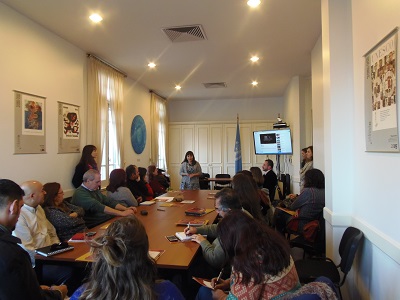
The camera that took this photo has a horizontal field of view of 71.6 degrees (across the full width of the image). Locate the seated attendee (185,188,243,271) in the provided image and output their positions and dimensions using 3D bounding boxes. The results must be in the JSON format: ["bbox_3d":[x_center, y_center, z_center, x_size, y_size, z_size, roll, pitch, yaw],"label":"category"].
[{"bbox_3d":[0.230,0.960,2.470,0.800,1.200,0.560,0,0,5],"label":"seated attendee"}]

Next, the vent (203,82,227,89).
[{"bbox_3d":[0.400,-1.730,7.450,0.590,0.060,0.590,0,0,10],"label":"vent"}]

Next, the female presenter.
[{"bbox_3d":[-0.200,0.800,6.200,0.500,1.580,0.340,0,0,3],"label":"female presenter"}]

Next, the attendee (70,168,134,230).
[{"bbox_3d":[-1.180,0.930,3.430,0.850,1.300,0.560,0,0,7],"label":"attendee"}]

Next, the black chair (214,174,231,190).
[{"bbox_3d":[0.730,1.190,8.650,0.530,0.820,0.550,0,0,10],"label":"black chair"}]

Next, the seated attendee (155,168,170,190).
[{"bbox_3d":[-0.820,0.980,6.200,0.650,1.200,0.500,0,0,-18],"label":"seated attendee"}]

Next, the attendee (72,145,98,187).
[{"bbox_3d":[-1.940,0.745,4.750,0.400,1.660,0.460,0,0,-18],"label":"attendee"}]

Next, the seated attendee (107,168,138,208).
[{"bbox_3d":[-1.100,0.930,4.080,0.720,1.280,0.500,0,0,-37],"label":"seated attendee"}]

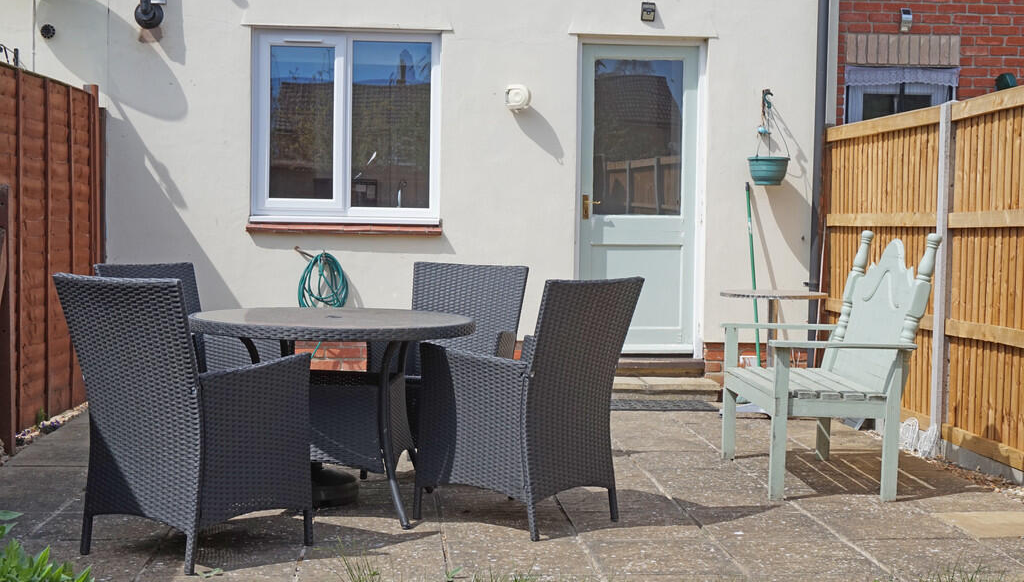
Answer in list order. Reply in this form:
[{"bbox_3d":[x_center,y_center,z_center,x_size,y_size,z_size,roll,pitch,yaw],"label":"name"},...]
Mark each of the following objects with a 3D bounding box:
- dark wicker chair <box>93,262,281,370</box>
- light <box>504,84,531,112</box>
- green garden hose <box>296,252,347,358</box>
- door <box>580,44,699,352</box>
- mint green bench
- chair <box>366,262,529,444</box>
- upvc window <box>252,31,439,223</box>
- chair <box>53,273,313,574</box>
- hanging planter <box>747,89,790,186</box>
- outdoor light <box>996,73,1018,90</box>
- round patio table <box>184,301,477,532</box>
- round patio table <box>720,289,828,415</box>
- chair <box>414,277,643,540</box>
[{"bbox_3d":[-1.340,0.337,5.521,0.635,0.905,0.585,3,3,31],"label":"dark wicker chair"},{"bbox_3d":[0.036,-1.224,8.302,0.165,0.172,0.120,1,3,-5],"label":"light"},{"bbox_3d":[-1.200,0.087,8.253,0.325,0.680,0.130,1,3,-5],"label":"green garden hose"},{"bbox_3d":[0.804,-0.579,8.339,0.750,1.960,0.055,1,3,-4],"label":"door"},{"bbox_3d":[1.358,0.276,5.726,0.720,1.085,1.000,1,3,-3],"label":"mint green bench"},{"bbox_3d":[-0.274,0.349,5.878,0.620,0.930,0.640,2,3,14],"label":"chair"},{"bbox_3d":[-1.052,-1.040,8.307,1.200,1.210,0.100,1,3,-5],"label":"upvc window"},{"bbox_3d":[-1.079,0.402,4.315,0.585,0.905,0.635,3,3,30],"label":"chair"},{"bbox_3d":[1.581,-0.942,8.024,0.266,0.591,0.266,1,3,-4],"label":"hanging planter"},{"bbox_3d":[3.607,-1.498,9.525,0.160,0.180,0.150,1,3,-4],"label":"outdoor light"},{"bbox_3d":[-0.702,0.475,5.140,1.102,0.738,1.102,1,3,-4],"label":"round patio table"},{"bbox_3d":[1.456,0.372,7.312,0.610,0.735,0.610,1,3,0],"label":"round patio table"},{"bbox_3d":[0.080,0.405,4.938,0.640,0.930,0.620,4,4,43],"label":"chair"}]

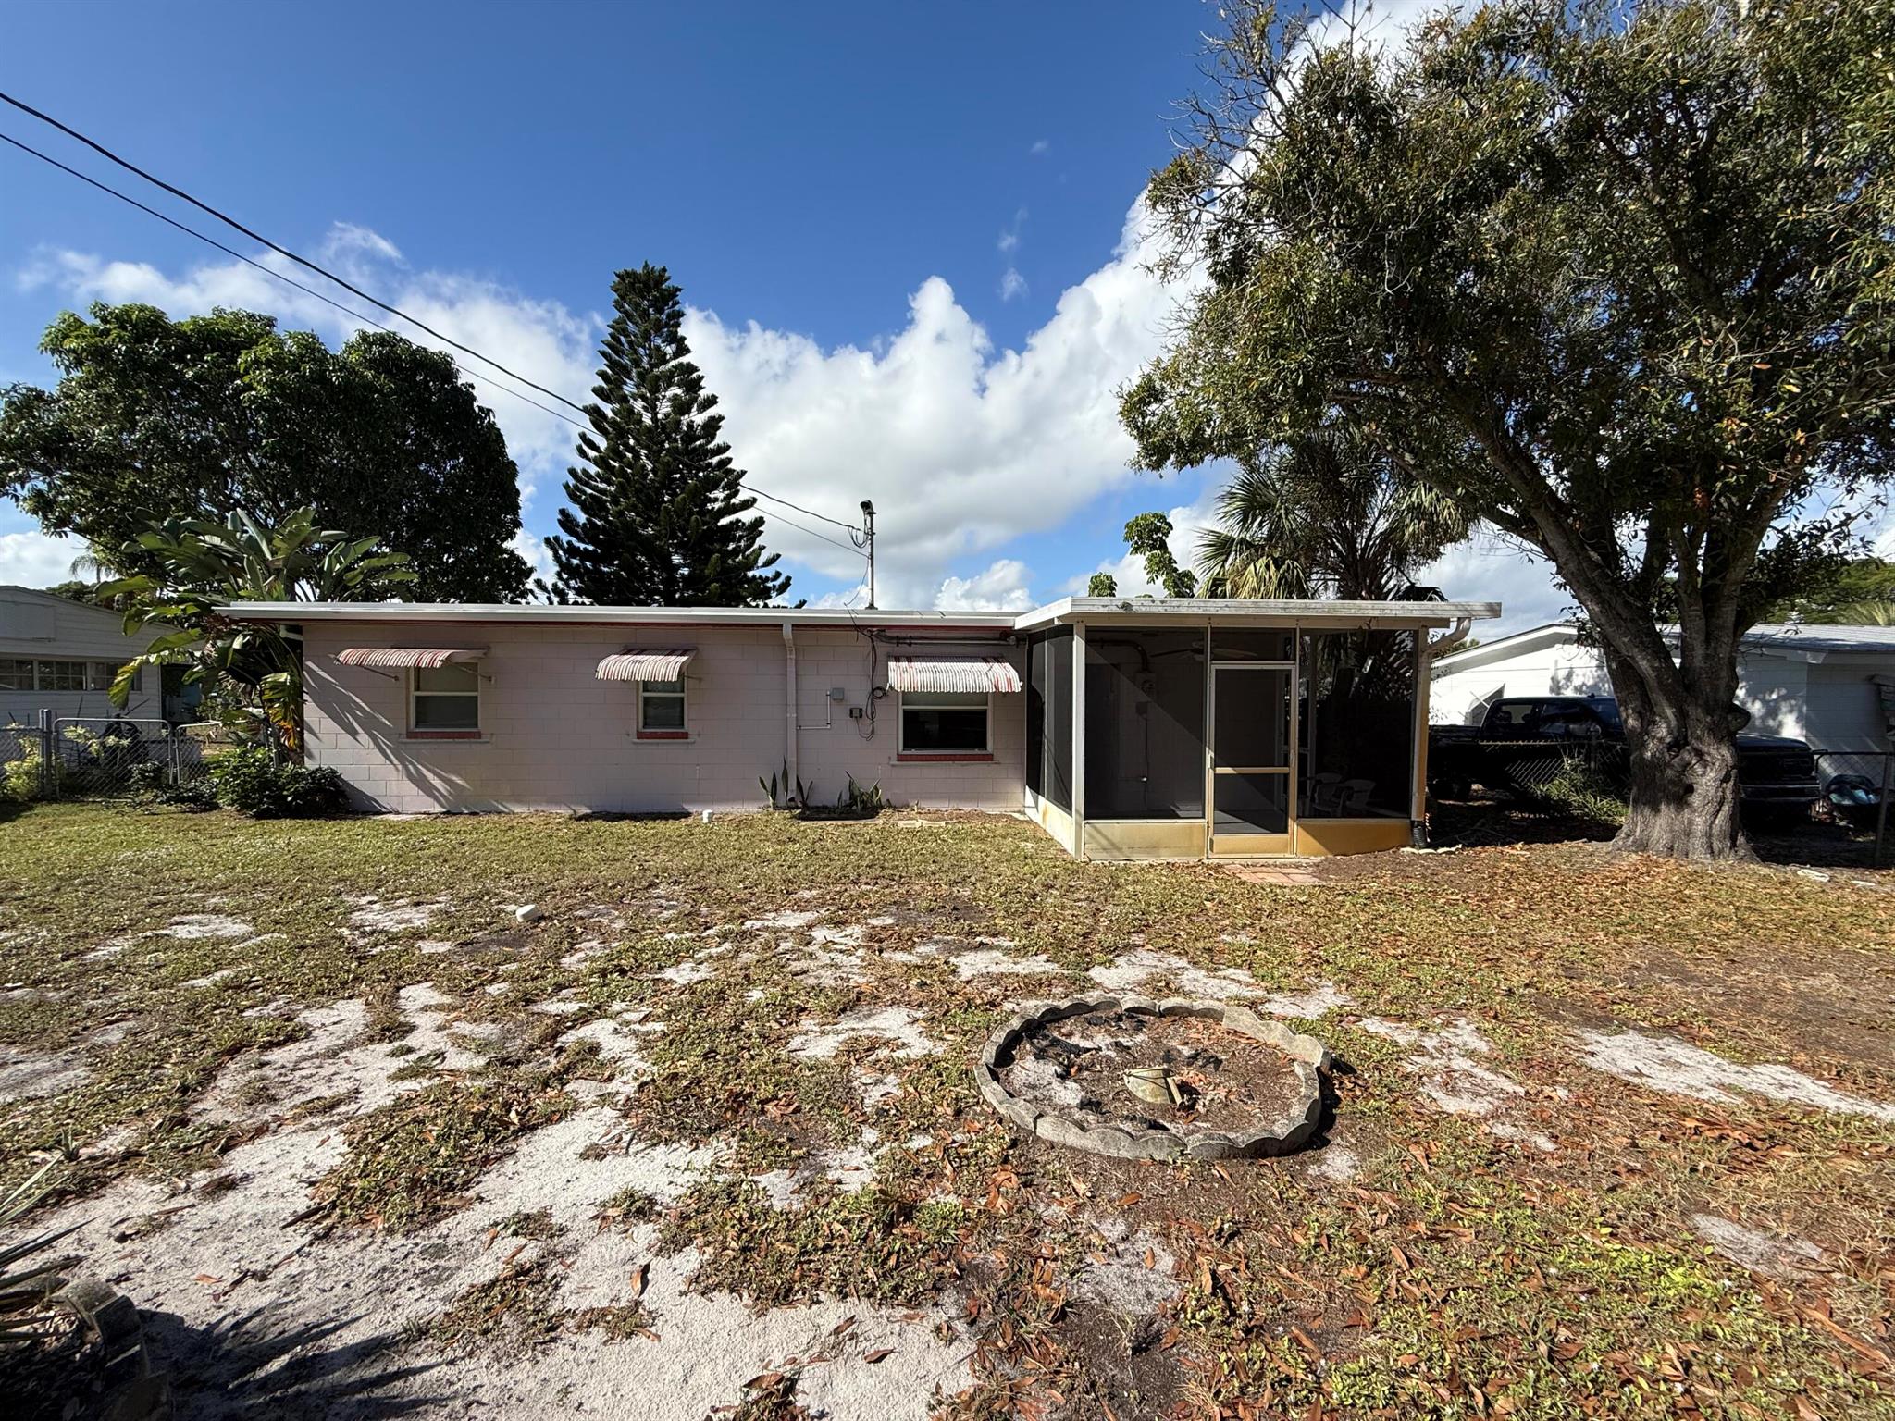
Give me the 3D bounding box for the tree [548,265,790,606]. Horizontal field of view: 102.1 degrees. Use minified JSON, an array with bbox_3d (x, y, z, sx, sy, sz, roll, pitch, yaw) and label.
[{"bbox_3d":[-8.500,-6.228,23.500,8.000,15.000,8.000,0,1,0],"label":"tree"}]

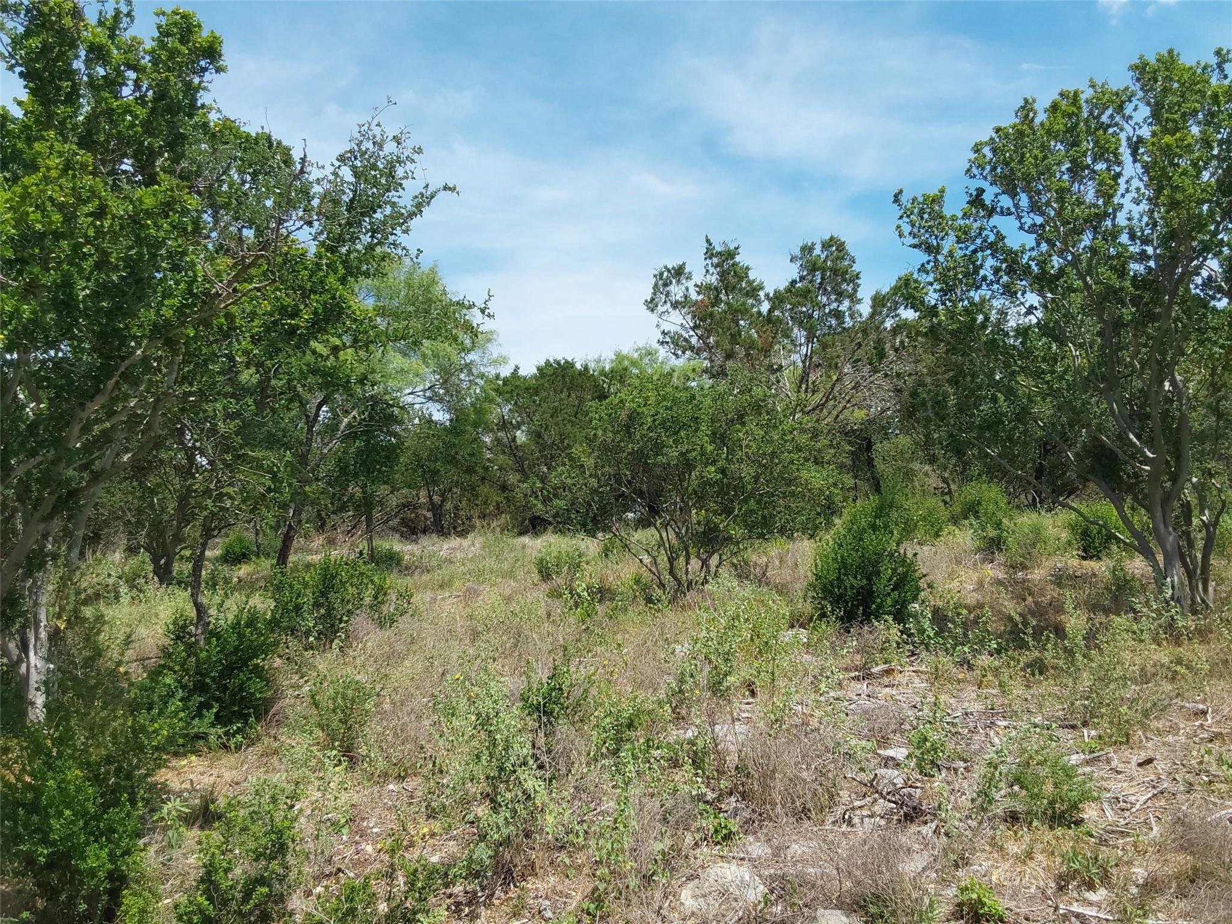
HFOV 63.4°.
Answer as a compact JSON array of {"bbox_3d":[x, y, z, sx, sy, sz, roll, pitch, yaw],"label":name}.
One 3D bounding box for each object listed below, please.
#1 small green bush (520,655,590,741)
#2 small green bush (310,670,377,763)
[{"bbox_3d":[-0.316,1.271,5.200,0.367,0.527,0.348,0,0,0],"label":"small green bush"},{"bbox_3d":[-1.451,1.359,5.300,0.358,0.481,0.340,0,0,0],"label":"small green bush"}]

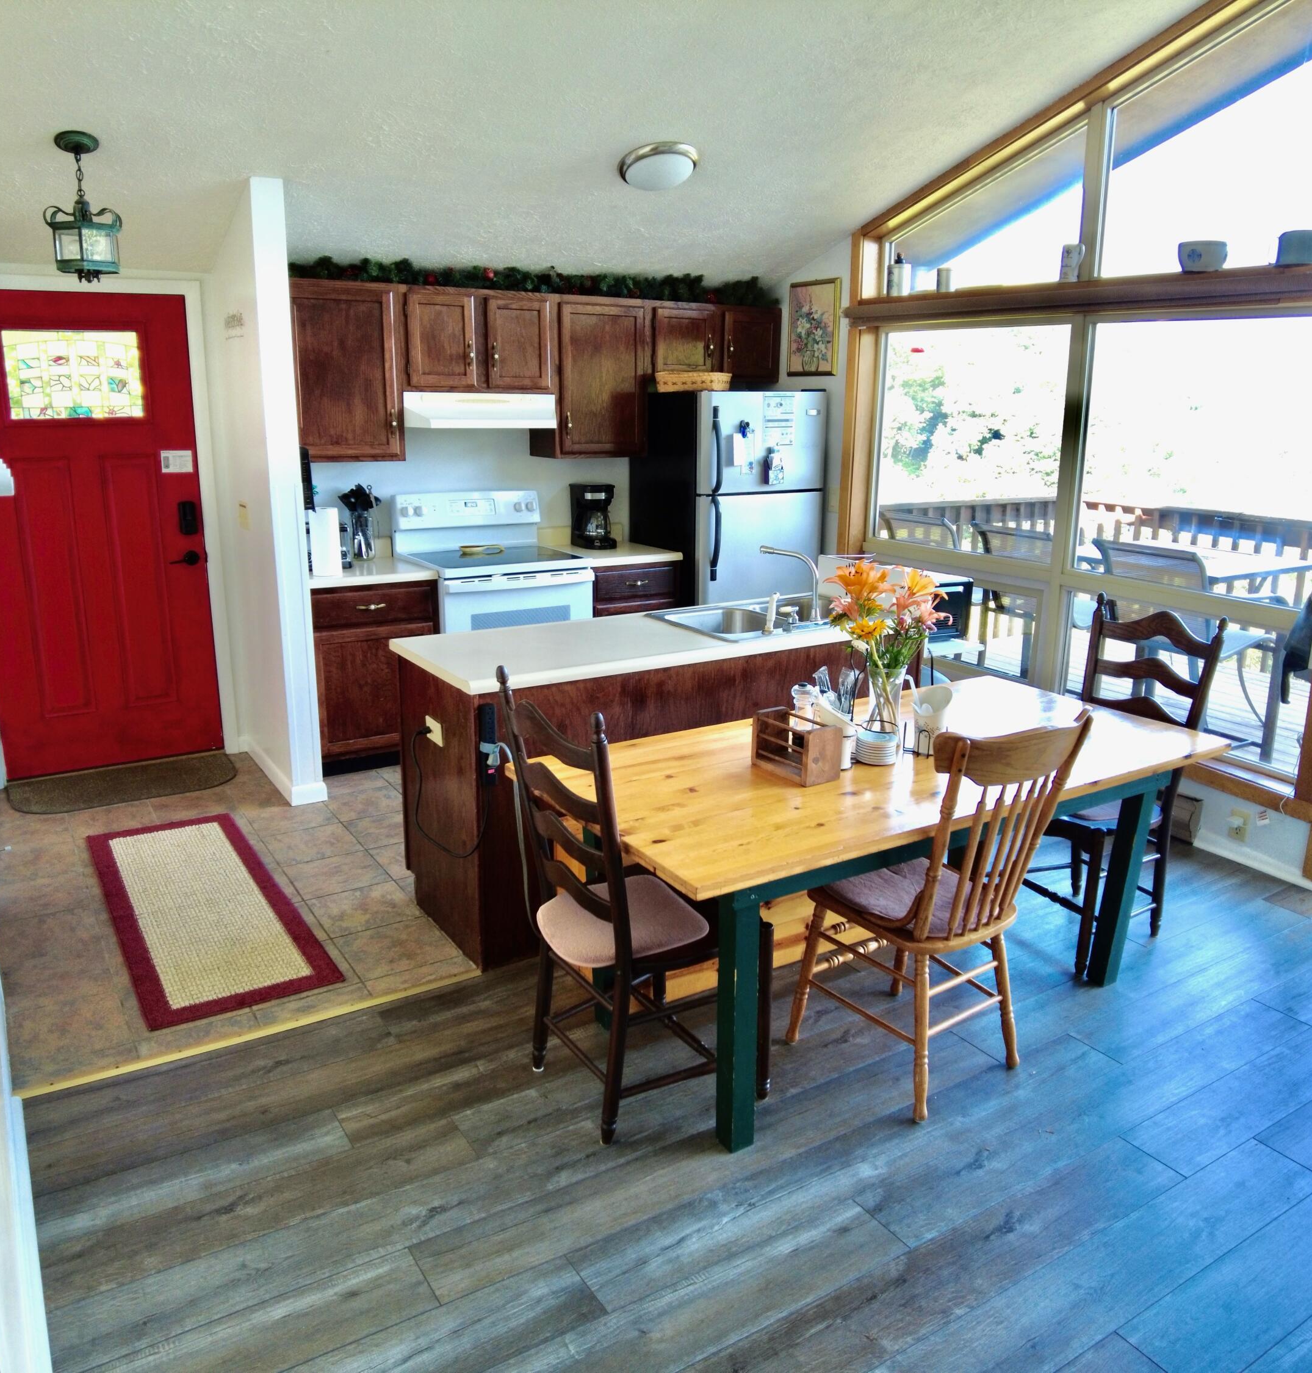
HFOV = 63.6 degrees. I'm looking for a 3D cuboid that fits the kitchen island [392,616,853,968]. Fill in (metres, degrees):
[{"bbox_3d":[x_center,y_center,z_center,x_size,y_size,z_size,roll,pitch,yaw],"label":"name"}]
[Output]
[{"bbox_3d":[0.046,0.252,3.652,1.720,0.914,0.650,-8,17,-31],"label":"kitchen island"}]

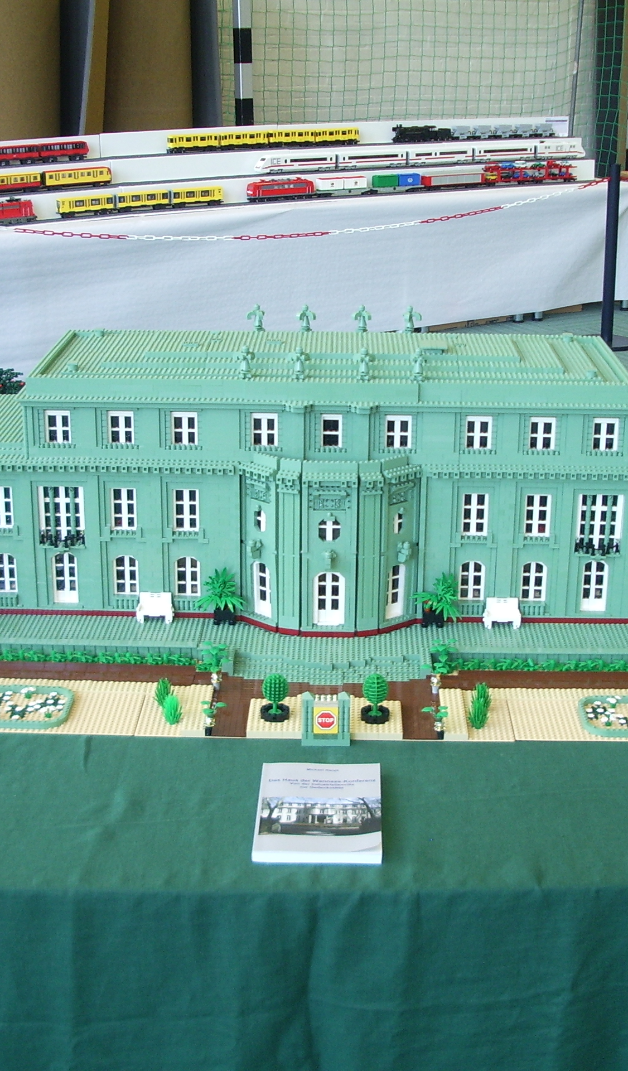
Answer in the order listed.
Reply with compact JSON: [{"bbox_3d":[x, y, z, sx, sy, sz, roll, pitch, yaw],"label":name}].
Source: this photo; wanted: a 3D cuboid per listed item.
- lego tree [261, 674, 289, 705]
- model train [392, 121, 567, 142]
[{"bbox_3d":[-0.053,0.214,1.972,0.036,0.055,0.036,0,20,-1],"label":"lego tree"},{"bbox_3d":[0.916,-2.243,8.015,1.160,0.095,0.062,-12,23,-30],"label":"model train"}]

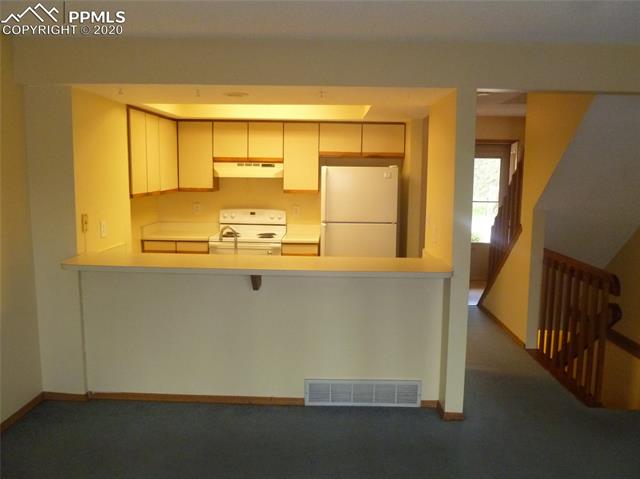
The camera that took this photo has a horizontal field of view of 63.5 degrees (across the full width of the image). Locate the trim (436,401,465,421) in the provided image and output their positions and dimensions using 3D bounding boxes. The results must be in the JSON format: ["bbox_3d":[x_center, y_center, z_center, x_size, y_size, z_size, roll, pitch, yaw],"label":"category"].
[{"bbox_3d":[0.895,1.172,3.526,0.159,0.060,0.193,1,8,2],"label":"trim"}]

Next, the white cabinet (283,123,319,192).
[{"bbox_3d":[-0.191,-0.890,5.661,0.378,0.747,0.322,1,8,2],"label":"white cabinet"}]

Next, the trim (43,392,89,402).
[{"bbox_3d":[-1.807,1.119,3.681,0.332,0.061,0.015,1,7,2],"label":"trim"}]

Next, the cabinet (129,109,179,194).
[{"bbox_3d":[-1.730,-0.818,4.986,0.332,0.751,1.325,1,7,2],"label":"cabinet"}]

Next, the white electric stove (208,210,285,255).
[{"bbox_3d":[-0.764,0.293,5.684,0.760,1.206,0.690,1,7,2],"label":"white electric stove"}]

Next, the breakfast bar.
[{"bbox_3d":[-0.397,0.664,3.518,2.440,1.039,0.494,1,8,2],"label":"breakfast bar"}]

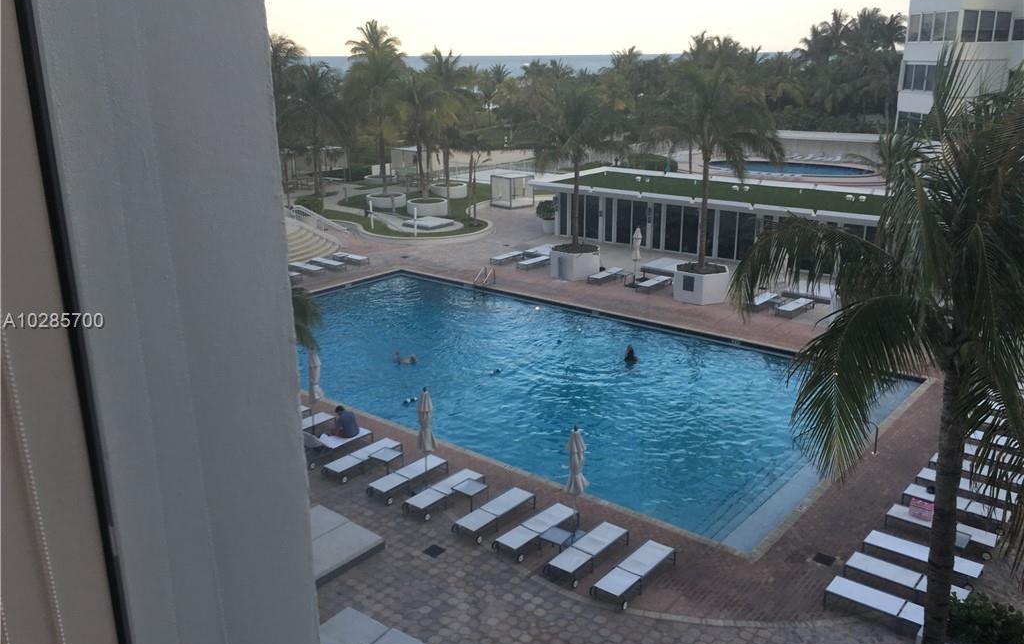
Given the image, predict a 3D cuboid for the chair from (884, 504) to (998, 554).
[{"bbox_3d":[8.893,4.358,17.788,2.040,0.360,0.610,12,21,36],"label":"chair"}]

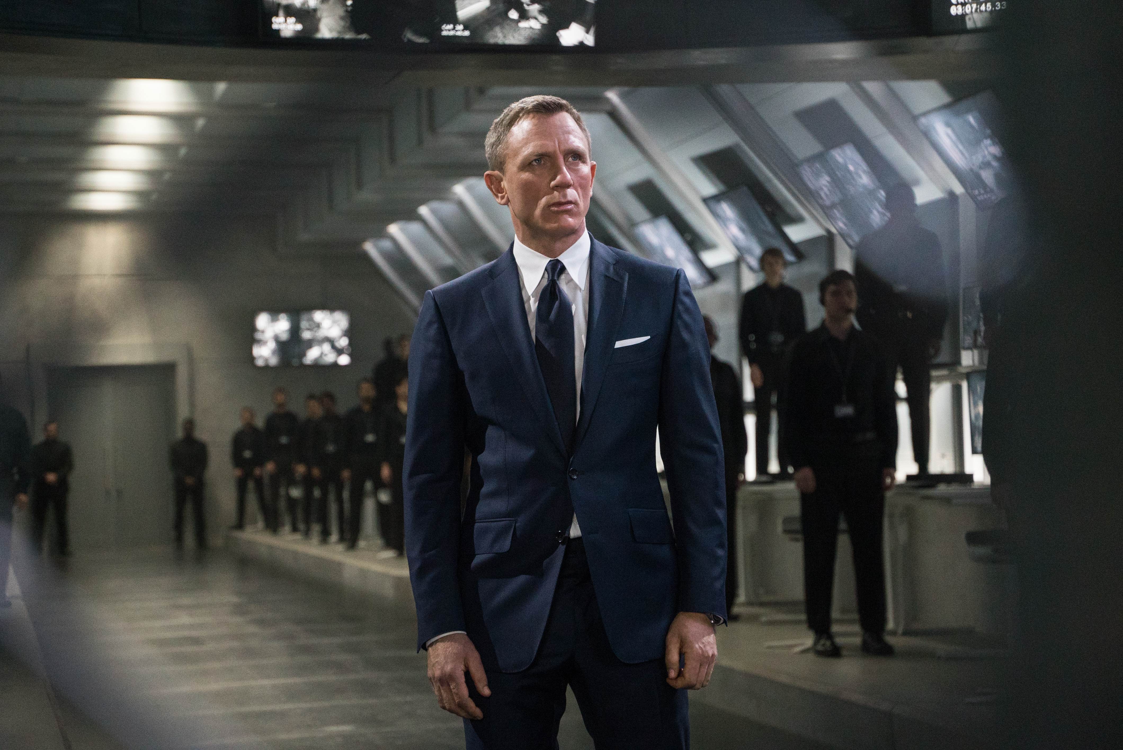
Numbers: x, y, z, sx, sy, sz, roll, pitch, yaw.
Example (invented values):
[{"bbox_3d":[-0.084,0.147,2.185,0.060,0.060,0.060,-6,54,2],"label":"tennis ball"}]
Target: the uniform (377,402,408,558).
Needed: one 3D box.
[{"bbox_3d":[-1.589,1.045,27.400,0.540,1.530,0.340,0,-2,-11],"label":"uniform"}]

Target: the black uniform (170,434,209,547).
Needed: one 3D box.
[{"bbox_3d":[-4.938,1.547,36.000,0.510,1.490,0.320,0,-2,-8],"label":"black uniform"}]

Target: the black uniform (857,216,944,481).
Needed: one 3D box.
[{"bbox_3d":[2.061,-0.171,16.500,0.560,1.540,0.340,0,-2,7],"label":"black uniform"}]

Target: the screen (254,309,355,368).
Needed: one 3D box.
[{"bbox_3d":[-3.682,-0.519,38.700,1.360,0.770,0.080,0,-2,-8],"label":"screen"}]

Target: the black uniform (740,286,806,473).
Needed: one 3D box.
[{"bbox_3d":[1.585,0.030,20.400,0.510,1.460,0.320,0,-2,0],"label":"black uniform"}]

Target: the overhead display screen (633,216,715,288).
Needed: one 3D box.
[{"bbox_3d":[0.995,-1.063,23.519,0.080,0.705,1.250,-38,5,-10],"label":"overhead display screen"}]

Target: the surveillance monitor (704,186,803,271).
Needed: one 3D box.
[{"bbox_3d":[1.502,-1.147,20.996,0.080,0.705,1.250,-38,5,-10],"label":"surveillance monitor"}]

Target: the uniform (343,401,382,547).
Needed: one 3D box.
[{"bbox_3d":[-2.034,1.061,28.300,0.500,1.510,0.320,0,-2,-11],"label":"uniform"}]

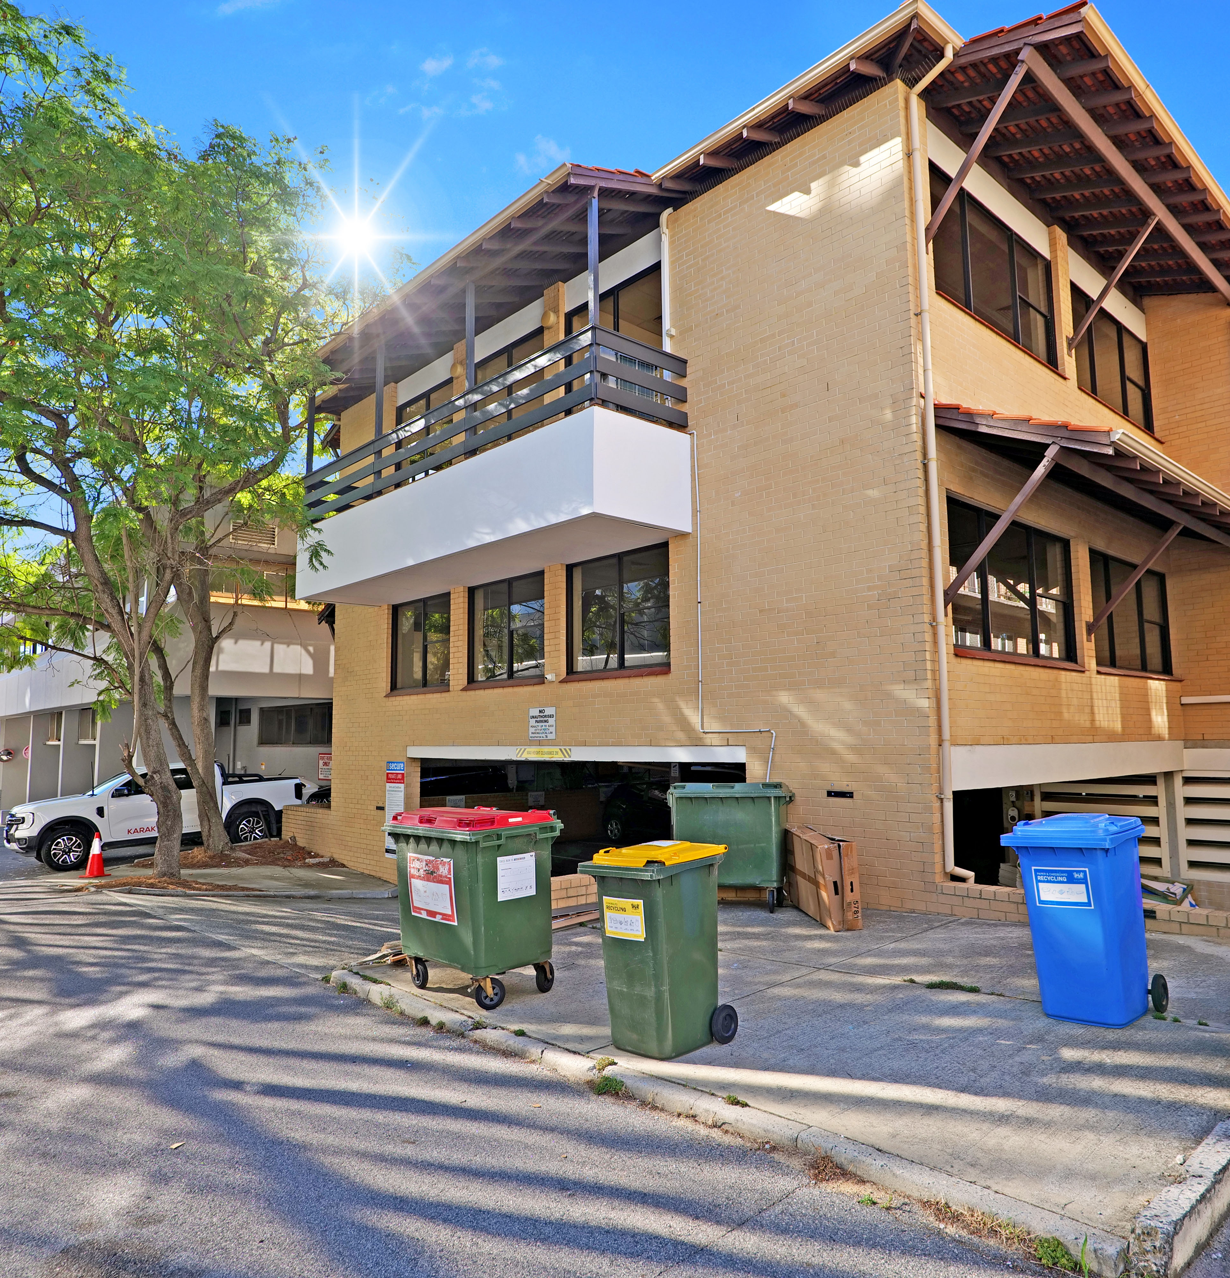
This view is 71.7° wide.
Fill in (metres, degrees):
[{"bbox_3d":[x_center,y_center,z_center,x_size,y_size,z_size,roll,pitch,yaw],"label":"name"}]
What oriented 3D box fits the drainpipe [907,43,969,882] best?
[{"bbox_3d":[3.119,-1.765,7.894,0.120,7.850,0.480,5,-8,-41],"label":"drainpipe"}]

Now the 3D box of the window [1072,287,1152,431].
[{"bbox_3d":[7.060,-3.900,12.100,2.950,1.460,0.120,5,-9,-43],"label":"window"}]

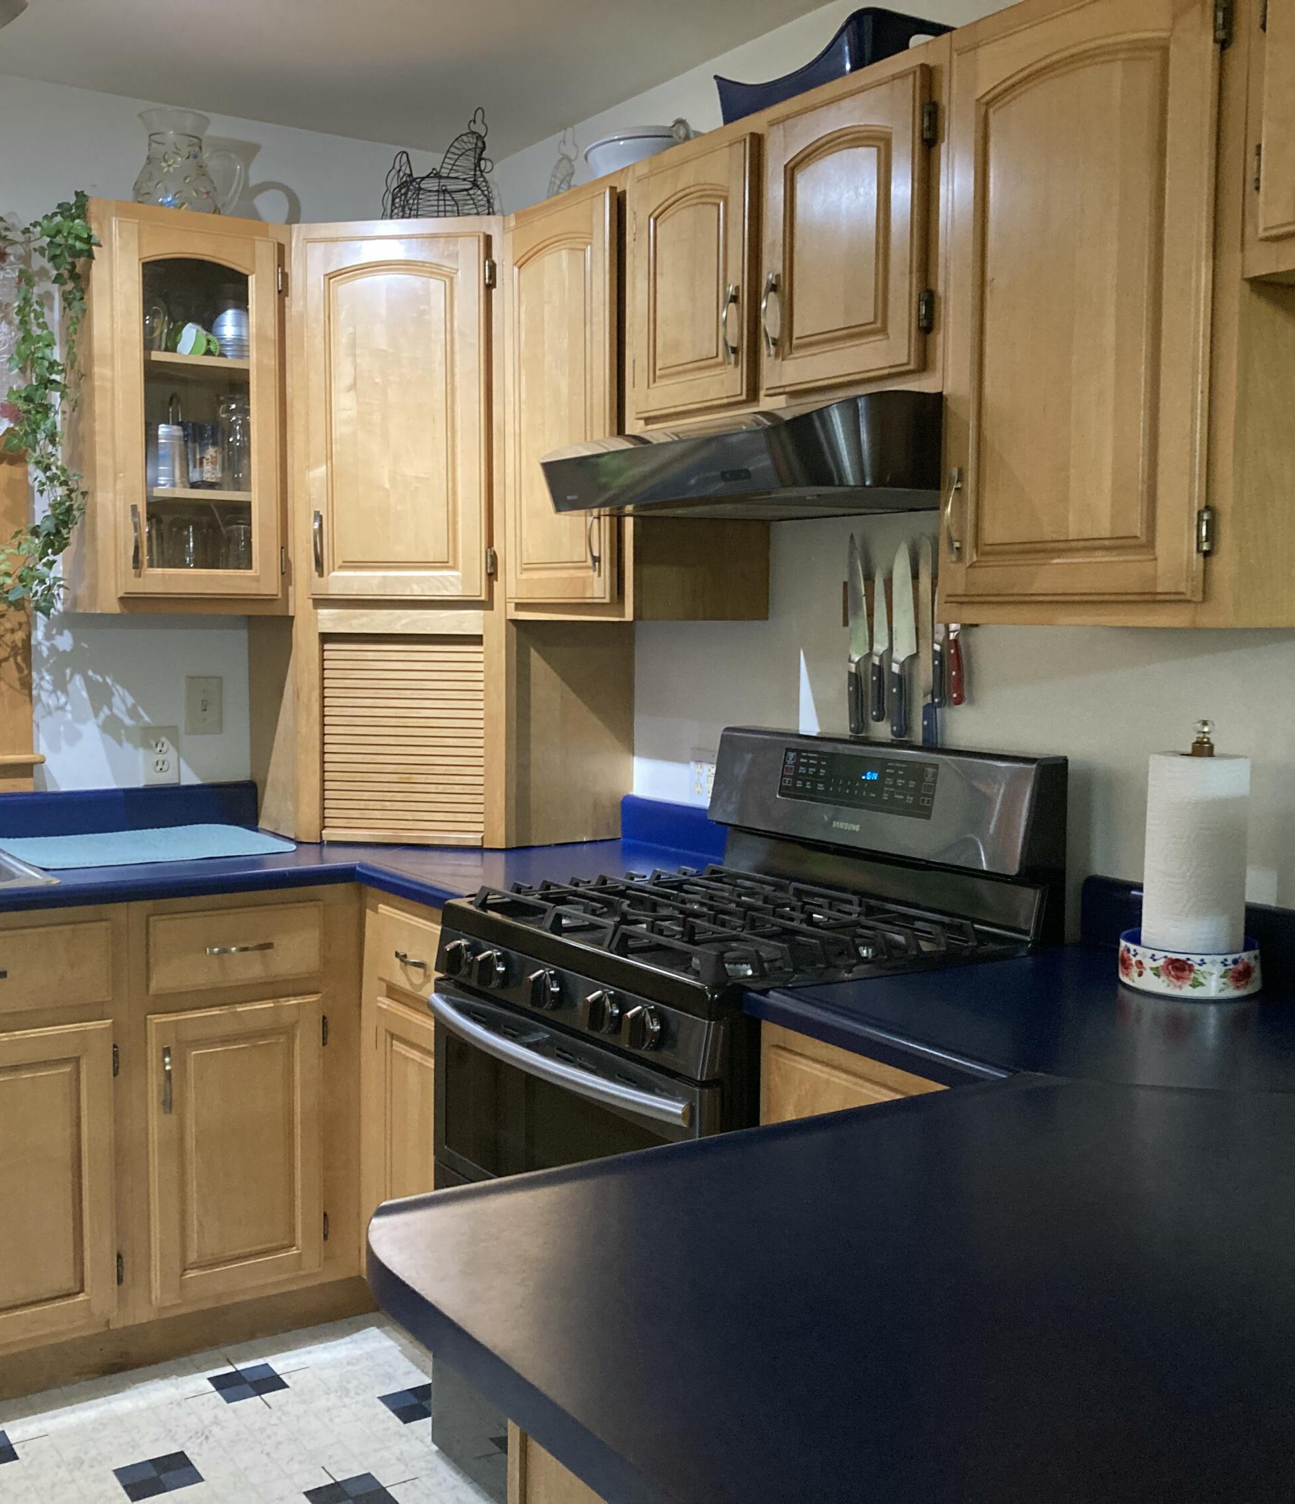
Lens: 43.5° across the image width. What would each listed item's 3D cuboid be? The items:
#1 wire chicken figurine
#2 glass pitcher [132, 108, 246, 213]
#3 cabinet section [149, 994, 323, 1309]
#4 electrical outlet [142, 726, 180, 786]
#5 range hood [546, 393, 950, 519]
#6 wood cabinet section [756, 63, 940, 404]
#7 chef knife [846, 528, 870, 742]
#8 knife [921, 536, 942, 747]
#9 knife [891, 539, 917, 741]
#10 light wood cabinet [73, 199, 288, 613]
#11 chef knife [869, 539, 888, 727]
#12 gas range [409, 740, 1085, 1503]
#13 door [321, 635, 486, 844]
[{"bbox_3d":[-0.428,-1.179,3.321,0.207,0.245,0.143,2,5,18],"label":"wire chicken figurine"},{"bbox_3d":[-0.908,-1.145,3.210,0.222,0.212,0.170,-3,6,-33],"label":"glass pitcher"},{"bbox_3d":[-0.751,0.724,2.975,0.320,0.527,0.024,-3,6,-33],"label":"cabinet section"},{"bbox_3d":[-1.038,0.009,3.462,0.075,0.121,0.012,-3,6,-33],"label":"electrical outlet"},{"bbox_3d":[0.214,-0.448,2.489,0.532,0.138,0.760,-3,6,-33],"label":"range hood"},{"bbox_3d":[0.402,-0.734,2.391,0.314,0.396,0.334,-3,6,-33],"label":"wood cabinet section"},{"bbox_3d":[0.359,-0.198,2.729,0.023,0.336,0.050,-3,6,-33],"label":"chef knife"},{"bbox_3d":[0.451,-0.157,2.594,0.023,0.381,0.043,-3,6,-33],"label":"knife"},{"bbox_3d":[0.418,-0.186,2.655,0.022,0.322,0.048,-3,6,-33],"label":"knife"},{"bbox_3d":[-0.944,-0.656,3.239,0.378,0.761,0.325,-3,6,-33],"label":"light wood cabinet"},{"bbox_3d":[0.390,-0.182,2.684,0.023,0.274,0.042,-3,6,-33],"label":"chef knife"},{"bbox_3d":[0.108,0.586,2.485,0.695,1.185,0.757,-3,6,-33],"label":"gas range"},{"bbox_3d":[-0.498,-0.025,3.286,0.342,0.423,0.022,1,5,12],"label":"door"}]

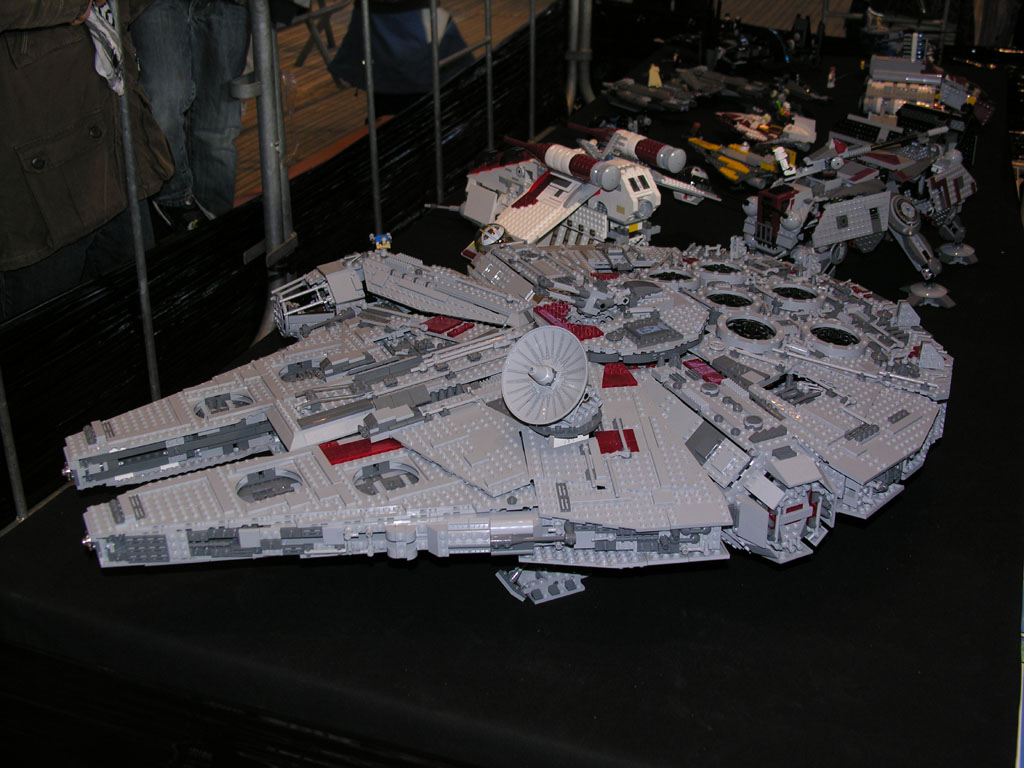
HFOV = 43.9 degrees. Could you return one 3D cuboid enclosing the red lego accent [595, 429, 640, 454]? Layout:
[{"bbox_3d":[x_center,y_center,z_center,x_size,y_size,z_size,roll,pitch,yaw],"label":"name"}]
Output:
[{"bbox_3d":[0.086,0.048,1.032,0.032,0.005,0.030,-4,37,-4],"label":"red lego accent"}]

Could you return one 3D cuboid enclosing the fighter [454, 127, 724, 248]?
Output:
[{"bbox_3d":[0.077,-0.268,1.739,0.390,0.185,0.380,-19,34,-32],"label":"fighter"}]

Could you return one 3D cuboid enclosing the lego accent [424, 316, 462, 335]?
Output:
[{"bbox_3d":[-0.069,-0.056,1.241,0.033,0.005,0.031,13,31,40],"label":"lego accent"}]

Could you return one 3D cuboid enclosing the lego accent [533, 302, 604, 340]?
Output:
[{"bbox_3d":[0.053,-0.056,1.156,0.037,0.006,0.076,-13,30,-22],"label":"lego accent"}]

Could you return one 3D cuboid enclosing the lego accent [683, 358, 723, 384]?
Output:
[{"bbox_3d":[0.165,-0.011,1.092,0.016,0.005,0.045,-13,30,-22],"label":"lego accent"}]

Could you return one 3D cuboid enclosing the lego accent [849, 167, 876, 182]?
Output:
[{"bbox_3d":[0.449,-0.268,1.630,0.042,0.005,0.013,-18,33,-30],"label":"lego accent"}]

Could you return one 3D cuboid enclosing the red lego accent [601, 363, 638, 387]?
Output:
[{"bbox_3d":[0.094,-0.007,1.105,0.032,0.005,0.036,-4,37,-4],"label":"red lego accent"}]

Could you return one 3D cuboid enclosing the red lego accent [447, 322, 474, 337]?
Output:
[{"bbox_3d":[-0.049,-0.051,1.221,0.009,0.005,0.032,13,31,40],"label":"red lego accent"}]

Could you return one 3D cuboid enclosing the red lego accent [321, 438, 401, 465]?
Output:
[{"bbox_3d":[-0.129,0.054,1.085,0.064,0.005,0.037,-14,32,-22],"label":"red lego accent"}]

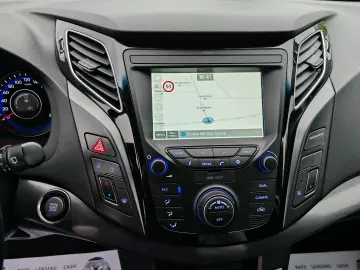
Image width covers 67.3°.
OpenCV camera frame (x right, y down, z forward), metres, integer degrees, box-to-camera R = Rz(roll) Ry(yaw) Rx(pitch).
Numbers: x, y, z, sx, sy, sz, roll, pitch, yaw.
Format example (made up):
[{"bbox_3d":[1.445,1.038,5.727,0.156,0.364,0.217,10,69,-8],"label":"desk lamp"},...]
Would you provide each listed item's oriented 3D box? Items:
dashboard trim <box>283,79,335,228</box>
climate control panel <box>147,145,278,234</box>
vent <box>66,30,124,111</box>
[{"bbox_3d":[0.188,0.014,0.381,0.118,0.205,0.040,-1,1,-33],"label":"dashboard trim"},{"bbox_3d":[0.040,0.067,0.334,0.162,0.111,0.035,-2,-2,-4],"label":"climate control panel"},{"bbox_3d":[-0.129,-0.099,0.390,0.122,0.140,0.035,1,-8,28],"label":"vent"}]

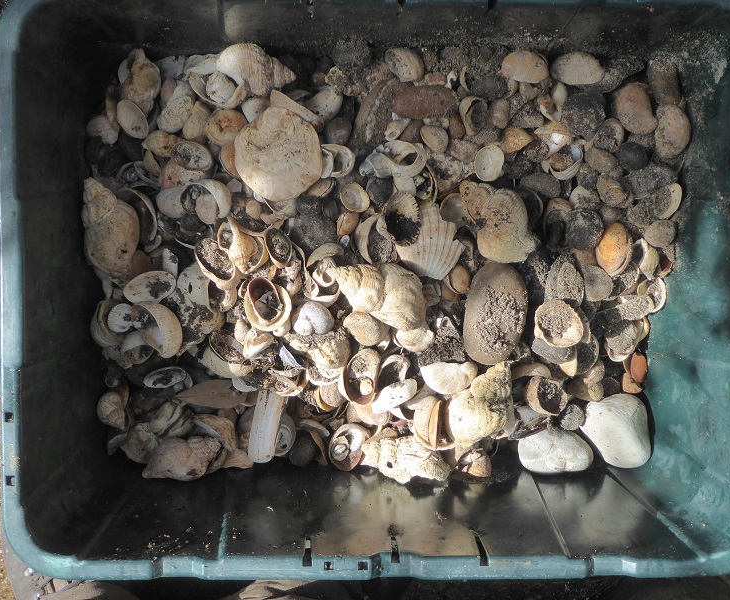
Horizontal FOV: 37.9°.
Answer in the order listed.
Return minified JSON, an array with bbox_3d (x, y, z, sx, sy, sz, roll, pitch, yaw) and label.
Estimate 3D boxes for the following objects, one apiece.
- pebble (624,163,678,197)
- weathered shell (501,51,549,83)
[{"bbox_3d":[0.235,-0.099,0.876,0.045,0.019,0.023,-18,97,-1],"label":"pebble"},{"bbox_3d":[0.131,-0.190,0.865,0.039,0.021,0.025,8,95,-2],"label":"weathered shell"}]

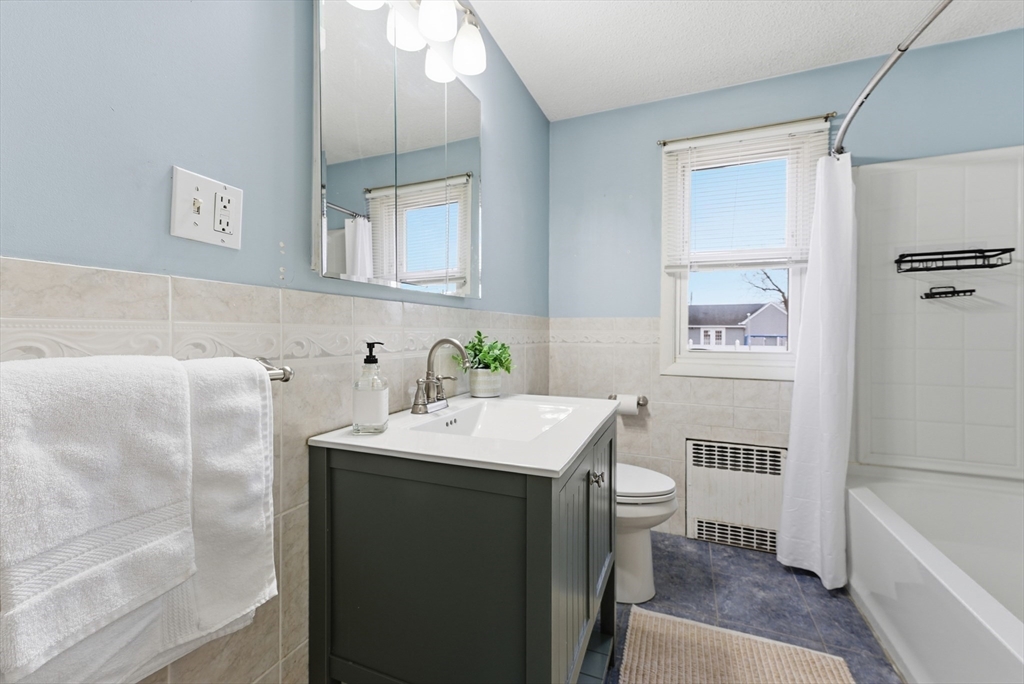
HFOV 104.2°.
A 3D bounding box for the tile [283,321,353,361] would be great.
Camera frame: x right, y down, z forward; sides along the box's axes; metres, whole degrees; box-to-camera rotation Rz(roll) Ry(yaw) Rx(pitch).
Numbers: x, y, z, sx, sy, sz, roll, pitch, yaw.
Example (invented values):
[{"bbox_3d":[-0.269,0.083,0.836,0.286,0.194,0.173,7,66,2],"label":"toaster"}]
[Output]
[{"bbox_3d":[-0.471,0.004,0.973,0.010,0.089,0.203,1,1,24],"label":"tile"}]

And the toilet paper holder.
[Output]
[{"bbox_3d":[0.667,0.331,2.271,0.217,0.058,0.075,0,1,23],"label":"toilet paper holder"}]

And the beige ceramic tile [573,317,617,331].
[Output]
[{"bbox_3d":[0.504,-0.107,2.379,0.214,0.074,0.010,0,1,23],"label":"beige ceramic tile"}]

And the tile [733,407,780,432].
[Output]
[{"bbox_3d":[1.275,0.402,2.080,0.205,0.115,0.010,1,1,24],"label":"tile"}]

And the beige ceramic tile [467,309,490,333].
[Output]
[{"bbox_3d":[-0.138,-0.095,1.713,0.010,0.079,0.203,1,1,24],"label":"beige ceramic tile"}]

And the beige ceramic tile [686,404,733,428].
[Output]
[{"bbox_3d":[1.074,0.400,2.143,0.208,0.118,0.010,0,1,23],"label":"beige ceramic tile"}]

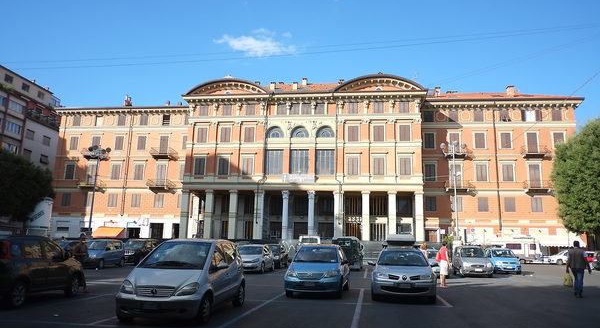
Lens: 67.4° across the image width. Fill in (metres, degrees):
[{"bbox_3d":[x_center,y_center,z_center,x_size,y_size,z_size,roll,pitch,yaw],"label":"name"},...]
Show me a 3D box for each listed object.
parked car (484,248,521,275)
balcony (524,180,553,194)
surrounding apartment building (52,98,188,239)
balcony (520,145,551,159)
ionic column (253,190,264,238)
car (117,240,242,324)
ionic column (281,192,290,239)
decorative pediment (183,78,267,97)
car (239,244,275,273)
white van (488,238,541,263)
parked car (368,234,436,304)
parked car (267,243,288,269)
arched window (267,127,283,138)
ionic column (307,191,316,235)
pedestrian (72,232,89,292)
[{"bbox_3d":[13.025,6.234,28.968,1.600,1.540,3.540,-1,-11,11],"label":"parked car"},{"bbox_3d":[29.959,2.950,57.086,3.300,1.600,1.150,0,-10,6],"label":"balcony"},{"bbox_3d":[-24.647,2.615,69.535,20.500,21.800,13.000,0,-10,6],"label":"surrounding apartment building"},{"bbox_3d":[27.471,-1.426,52.667,2.768,1.330,1.000,0,-11,7],"label":"balcony"},{"bbox_3d":[-4.942,6.476,54.718,1.250,6.400,1.150,0,-11,7],"label":"ionic column"},{"bbox_3d":[-2.359,2.415,9.680,1.740,1.580,3.600,0,-11,8],"label":"car"},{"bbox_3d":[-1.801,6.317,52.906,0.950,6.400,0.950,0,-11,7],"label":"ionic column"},{"bbox_3d":[-9.224,-9.415,56.430,10.605,2.172,1.500,0,-11,7],"label":"decorative pediment"},{"bbox_3d":[-2.529,5.238,25.207,1.700,1.480,4.050,0,-11,7],"label":"car"},{"bbox_3d":[25.169,10.176,53.000,5.700,2.850,2.200,0,-10,6],"label":"white van"},{"bbox_3d":[3.226,3.196,14.147,1.800,1.850,4.450,-1,-11,12],"label":"parked car"},{"bbox_3d":[-1.675,5.801,28.769,1.680,1.450,3.850,0,-10,7],"label":"parked car"},{"bbox_3d":[-3.176,-4.046,58.206,2.432,1.580,0.400,0,-10,6],"label":"arched window"},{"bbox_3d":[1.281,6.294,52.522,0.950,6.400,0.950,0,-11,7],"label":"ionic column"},{"bbox_3d":[-6.601,2.971,13.596,0.520,1.730,0.400,6,-12,-23],"label":"pedestrian"}]

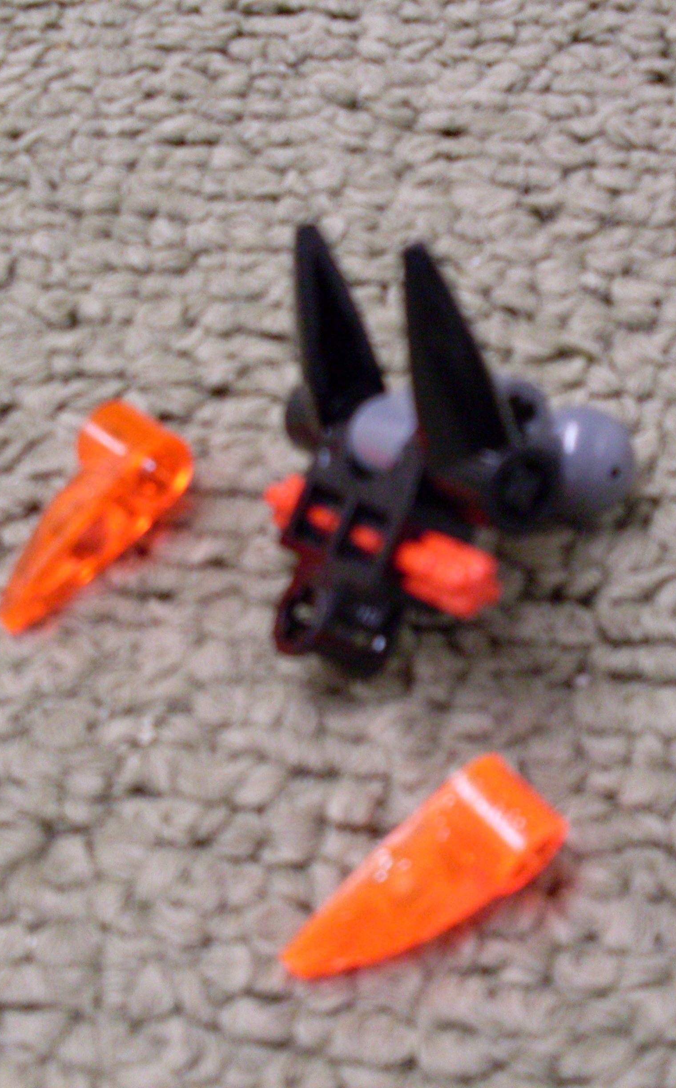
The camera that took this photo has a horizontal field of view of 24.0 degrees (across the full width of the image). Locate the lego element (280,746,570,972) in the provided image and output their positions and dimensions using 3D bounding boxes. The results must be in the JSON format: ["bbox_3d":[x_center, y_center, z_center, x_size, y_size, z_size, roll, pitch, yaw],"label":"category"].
[{"bbox_3d":[0.007,0.027,0.130,0.024,0.008,0.008,-33,64,-19],"label":"lego element"}]

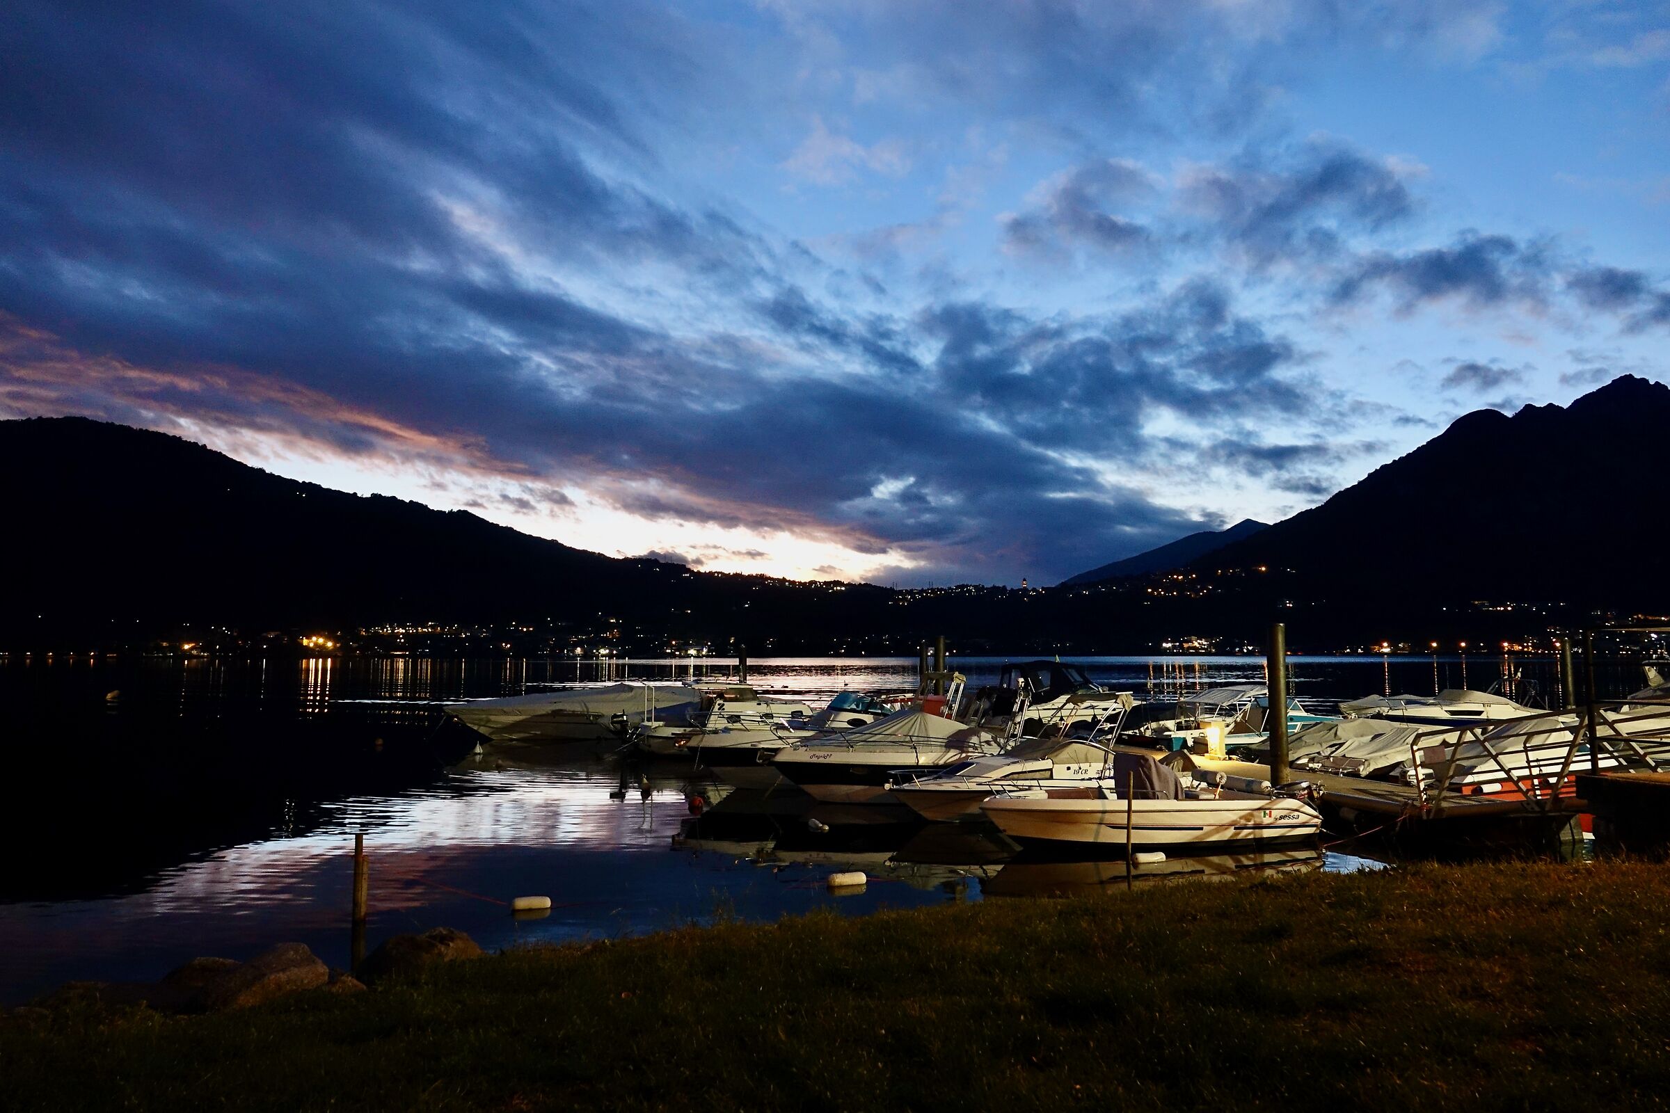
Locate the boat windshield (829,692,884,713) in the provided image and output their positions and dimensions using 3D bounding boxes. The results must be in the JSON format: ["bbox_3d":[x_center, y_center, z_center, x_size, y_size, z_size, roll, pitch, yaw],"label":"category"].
[{"bbox_3d":[0.520,3.312,25.104,1.000,0.450,1.800,1,-5,-14],"label":"boat windshield"}]

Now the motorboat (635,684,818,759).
[{"bbox_3d":[-2.757,4.909,33.439,6.300,2.100,2.300,1,-5,-14],"label":"motorboat"}]

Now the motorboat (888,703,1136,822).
[{"bbox_3d":[3.669,3.694,20.015,5.600,2.100,2.200,1,-5,-14],"label":"motorboat"}]

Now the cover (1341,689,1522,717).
[{"bbox_3d":[19.527,4.799,36.221,5.400,0.900,2.100,1,-5,-14],"label":"cover"}]

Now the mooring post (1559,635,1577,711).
[{"bbox_3d":[28.825,4.750,43.753,0.290,3.000,0.290,0,-5,0],"label":"mooring post"}]

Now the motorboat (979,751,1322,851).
[{"bbox_3d":[4.726,3.836,17.776,5.250,1.430,2.100,1,-5,-14],"label":"motorboat"}]

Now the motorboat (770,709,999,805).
[{"bbox_3d":[1.813,4.088,22.653,6.050,1.770,2.300,1,-5,-14],"label":"motorboat"}]

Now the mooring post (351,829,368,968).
[{"bbox_3d":[-5.244,3.776,12.281,0.160,1.400,0.150,0,-5,0],"label":"mooring post"}]

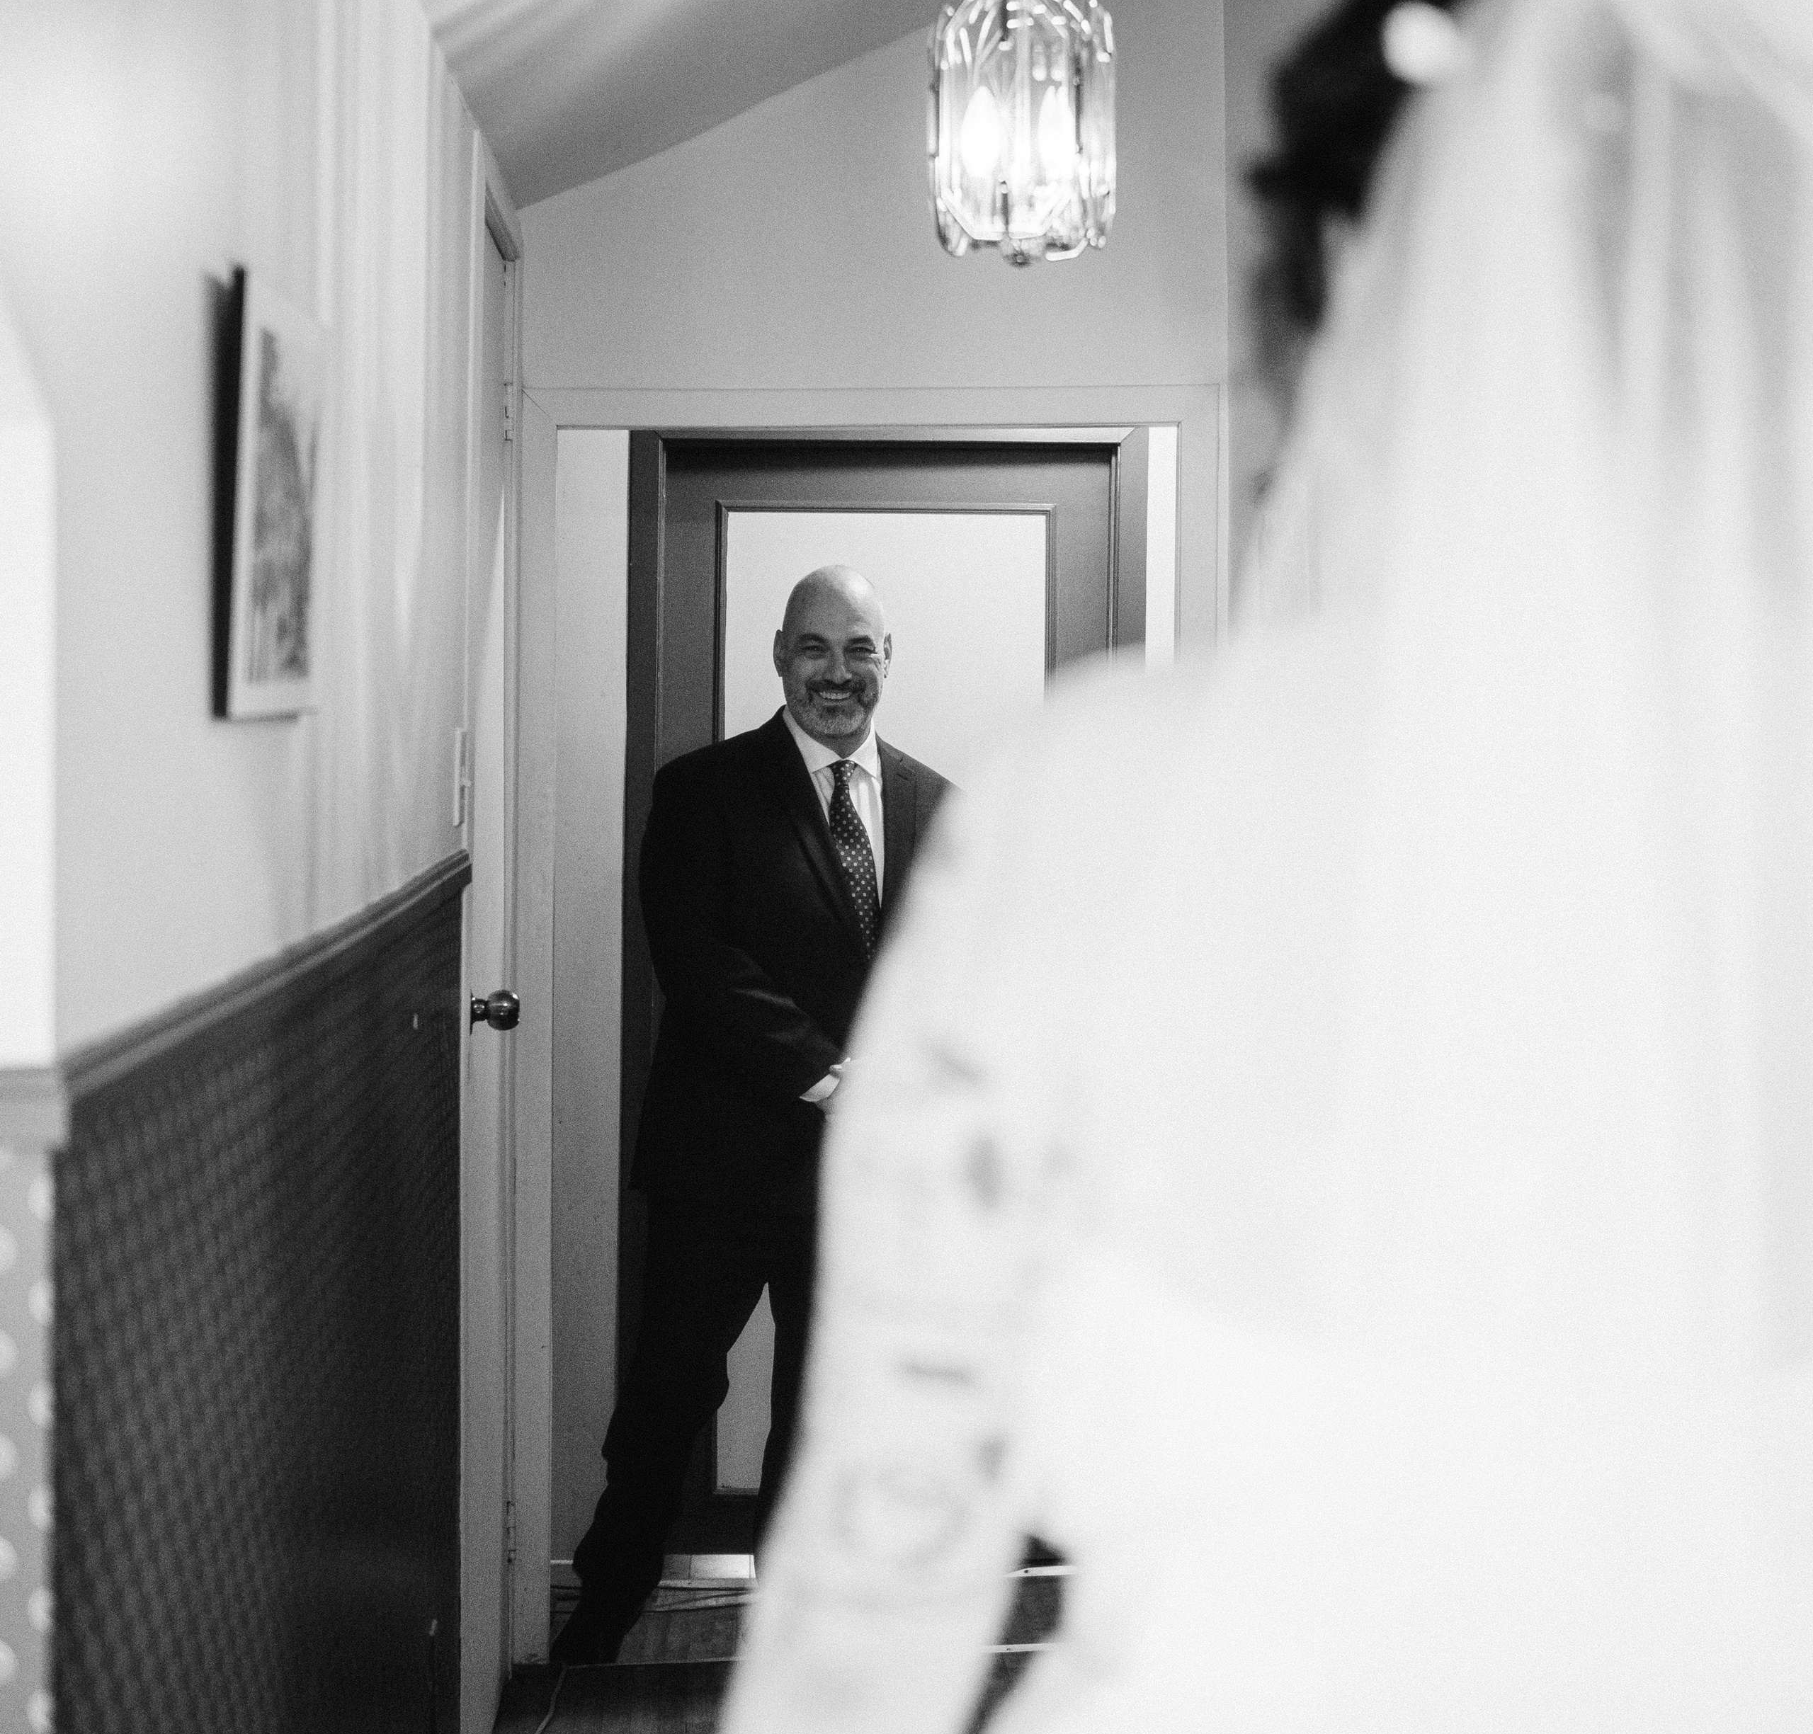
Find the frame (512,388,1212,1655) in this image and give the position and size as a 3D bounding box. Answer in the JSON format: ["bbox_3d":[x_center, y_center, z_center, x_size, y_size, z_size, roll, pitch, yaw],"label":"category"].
[{"bbox_3d":[-0.057,0.233,5.191,1.028,1.874,0.130,0,2,-3],"label":"frame"}]

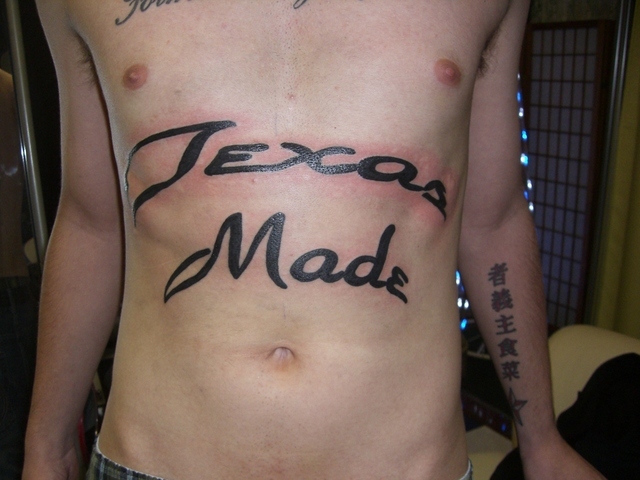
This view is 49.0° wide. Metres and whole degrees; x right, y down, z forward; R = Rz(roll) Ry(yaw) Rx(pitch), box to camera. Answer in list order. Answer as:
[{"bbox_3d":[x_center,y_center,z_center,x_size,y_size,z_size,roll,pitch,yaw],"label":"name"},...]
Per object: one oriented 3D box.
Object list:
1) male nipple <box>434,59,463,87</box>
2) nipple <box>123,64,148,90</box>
[{"bbox_3d":[0.101,-0.131,0.550,0.022,0.021,0.008,-5,16,-16],"label":"male nipple"},{"bbox_3d":[-0.144,-0.127,0.550,0.021,0.020,0.008,5,16,16],"label":"nipple"}]

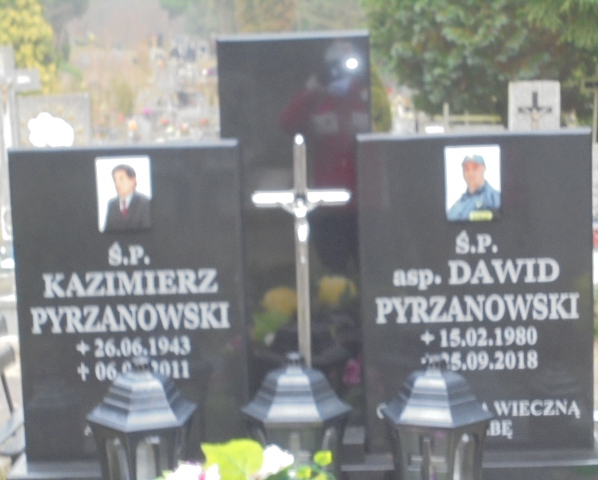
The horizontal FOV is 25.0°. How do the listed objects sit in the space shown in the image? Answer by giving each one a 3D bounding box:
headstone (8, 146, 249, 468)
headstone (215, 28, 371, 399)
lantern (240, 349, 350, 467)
[{"bbox_3d":[-0.427,0.160,3.486,0.584,0.813,0.085,-2,7,2],"label":"headstone"},{"bbox_3d":[0.004,-0.014,3.557,0.388,1.034,0.090,-2,7,2],"label":"headstone"},{"bbox_3d":[-0.004,0.481,3.255,0.265,0.424,0.230,-2,7,2],"label":"lantern"}]

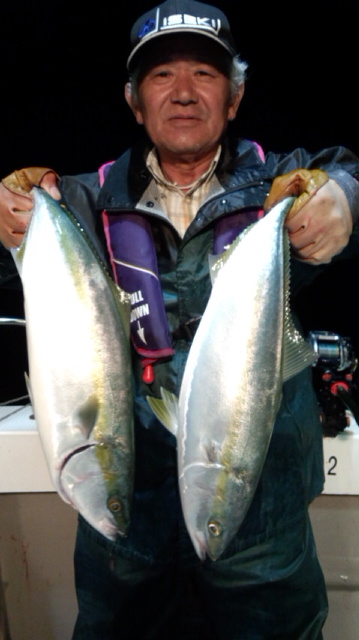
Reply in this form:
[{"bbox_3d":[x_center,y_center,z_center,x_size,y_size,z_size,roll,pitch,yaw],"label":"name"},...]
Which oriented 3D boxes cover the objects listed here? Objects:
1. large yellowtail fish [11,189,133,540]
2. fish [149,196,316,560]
[{"bbox_3d":[-0.124,0.026,0.585,0.155,0.500,0.085,-13,0,-25],"label":"large yellowtail fish"},{"bbox_3d":[0.071,0.041,0.580,0.175,0.510,0.085,13,0,-1],"label":"fish"}]

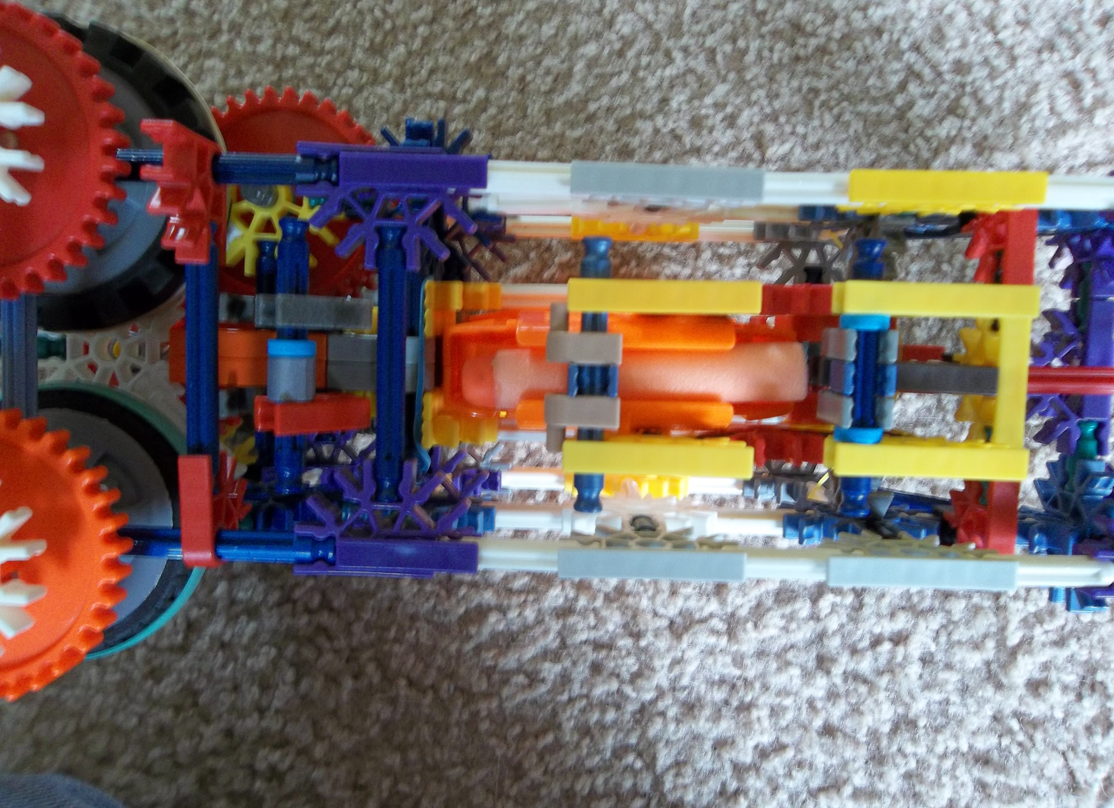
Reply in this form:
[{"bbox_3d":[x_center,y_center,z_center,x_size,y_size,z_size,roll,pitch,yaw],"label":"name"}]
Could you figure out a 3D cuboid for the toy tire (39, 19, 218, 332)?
[{"bbox_3d":[-0.106,-0.050,0.192,0.066,0.022,0.066,2,95,1],"label":"toy tire"}]

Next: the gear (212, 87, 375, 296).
[{"bbox_3d":[-0.064,-0.044,0.202,0.056,0.006,0.056,1,95,1],"label":"gear"}]

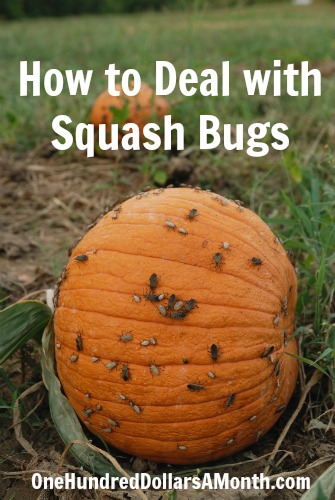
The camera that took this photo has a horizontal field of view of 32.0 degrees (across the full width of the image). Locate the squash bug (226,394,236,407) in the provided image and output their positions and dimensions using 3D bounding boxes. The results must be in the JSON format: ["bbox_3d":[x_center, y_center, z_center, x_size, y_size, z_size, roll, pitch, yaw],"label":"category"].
[{"bbox_3d":[0.062,0.147,0.571,0.007,0.015,0.005,16,13,-34],"label":"squash bug"}]

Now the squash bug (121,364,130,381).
[{"bbox_3d":[-0.039,0.116,0.550,0.007,0.016,0.005,3,11,18],"label":"squash bug"}]

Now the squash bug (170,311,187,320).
[{"bbox_3d":[0.010,0.059,0.525,0.015,0.007,0.005,-1,-8,-1],"label":"squash bug"}]

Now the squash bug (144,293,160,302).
[{"bbox_3d":[-0.014,0.045,0.546,0.015,0.007,0.005,20,-11,12],"label":"squash bug"}]

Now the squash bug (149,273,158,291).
[{"bbox_3d":[-0.012,0.029,0.533,0.007,0.016,0.005,3,-18,11],"label":"squash bug"}]

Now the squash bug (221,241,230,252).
[{"bbox_3d":[0.056,-0.004,0.559,0.005,0.004,0.009,2,57,-24],"label":"squash bug"}]

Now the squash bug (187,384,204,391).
[{"bbox_3d":[0.027,0.129,0.550,0.016,0.007,0.005,12,13,-16],"label":"squash bug"}]

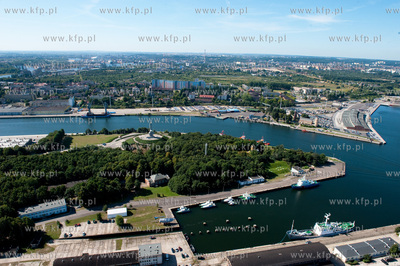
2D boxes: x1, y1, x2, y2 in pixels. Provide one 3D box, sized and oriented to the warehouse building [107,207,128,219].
[{"bbox_3d":[-81.346,78.819,263.812,18.400,5.300,8.500,-4,18,-17],"label":"warehouse building"}]

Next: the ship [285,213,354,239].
[{"bbox_3d":[109.775,83.708,242.767,62.500,21.500,11.000,-2,17,-11],"label":"ship"}]

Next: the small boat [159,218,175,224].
[{"bbox_3d":[-27.569,74.445,224.600,13.300,3.800,3.900,-2,17,-11],"label":"small boat"}]

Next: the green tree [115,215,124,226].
[{"bbox_3d":[-75.194,80.992,248.632,7.800,10.300,7.800,1,17,0],"label":"green tree"}]

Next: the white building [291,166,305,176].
[{"bbox_3d":[133.544,52.744,362.662,13.000,6.500,9.500,-8,19,-28],"label":"white building"}]

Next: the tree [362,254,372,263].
[{"bbox_3d":[117.650,88.255,186.893,5.700,6.000,5.700,1,17,0],"label":"tree"}]

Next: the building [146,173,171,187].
[{"bbox_3d":[-45.661,50.546,294.111,22.500,9.300,15.000,-6,18,-24],"label":"building"}]

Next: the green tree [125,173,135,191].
[{"bbox_3d":[-83.499,57.576,314.728,9.000,16.000,9.000,1,17,0],"label":"green tree"}]

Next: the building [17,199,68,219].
[{"bbox_3d":[-153.567,76.054,261.559,40.000,8.800,11.500,-8,19,-27],"label":"building"}]

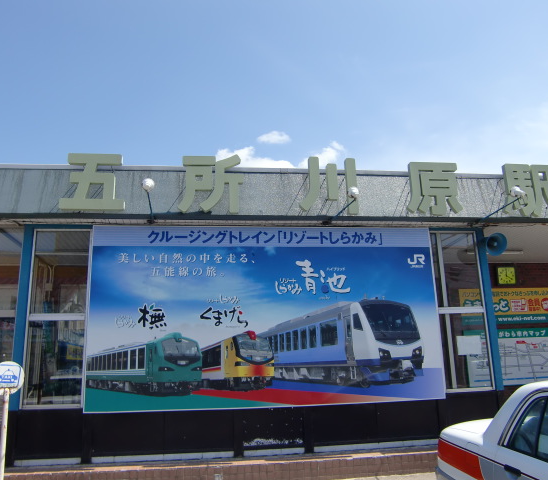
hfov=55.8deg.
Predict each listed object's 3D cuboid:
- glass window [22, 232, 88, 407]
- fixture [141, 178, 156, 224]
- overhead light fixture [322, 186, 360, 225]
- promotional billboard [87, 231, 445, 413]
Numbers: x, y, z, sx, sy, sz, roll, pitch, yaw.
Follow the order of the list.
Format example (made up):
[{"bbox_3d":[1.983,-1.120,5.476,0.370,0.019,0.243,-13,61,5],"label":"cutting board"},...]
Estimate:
[{"bbox_3d":[-3.180,1.114,7.631,0.860,2.600,0.080,0,-14,-8],"label":"glass window"},{"bbox_3d":[-1.744,-0.512,7.308,0.200,0.260,1.400,0,-14,-8],"label":"fixture"},{"bbox_3d":[0.980,-0.475,7.687,0.200,0.220,1.400,0,-14,-8],"label":"overhead light fixture"},{"bbox_3d":[-0.043,1.117,7.995,5.430,2.740,0.100,0,-14,-8],"label":"promotional billboard"}]

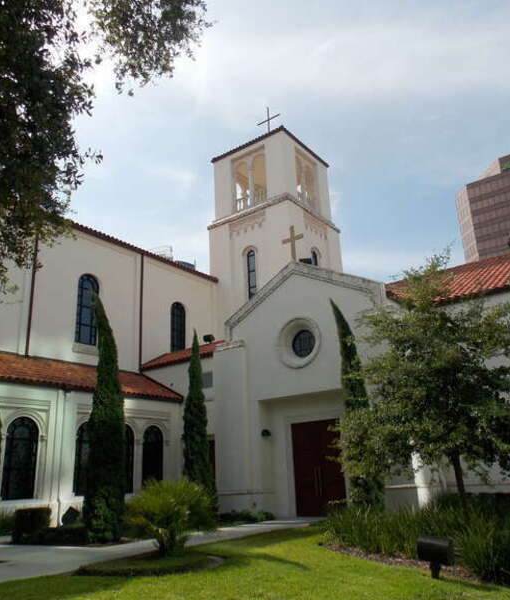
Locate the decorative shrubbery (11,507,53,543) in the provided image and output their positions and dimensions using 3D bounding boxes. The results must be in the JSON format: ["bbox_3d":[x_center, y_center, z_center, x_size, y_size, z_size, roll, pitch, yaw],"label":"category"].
[{"bbox_3d":[-6.459,6.461,15.986,0.850,0.960,0.850,-15,-22,34],"label":"decorative shrubbery"}]

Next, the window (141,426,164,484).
[{"bbox_3d":[-4.481,6.987,24.470,0.250,2.820,1.220,-15,-22,34],"label":"window"}]

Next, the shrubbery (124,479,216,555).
[{"bbox_3d":[-1.904,4.813,12.370,1.900,1.580,1.950,-2,-18,-1],"label":"shrubbery"}]

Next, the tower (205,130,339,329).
[{"bbox_3d":[1.573,1.033,34.905,6.100,22.350,6.200,-15,-22,34],"label":"tower"}]

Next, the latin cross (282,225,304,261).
[{"bbox_3d":[1.475,-2.159,20.991,0.970,1.470,0.130,-15,-22,34],"label":"latin cross"}]

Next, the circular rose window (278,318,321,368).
[{"bbox_3d":[1.654,1.531,19.553,1.760,1.770,0.300,-15,-22,34],"label":"circular rose window"}]

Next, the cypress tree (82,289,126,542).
[{"bbox_3d":[-4.564,3.532,17.367,1.100,7.320,1.150,-2,-18,-1],"label":"cypress tree"}]

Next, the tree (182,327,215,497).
[{"bbox_3d":[-1.963,4.530,20.262,1.150,6.960,1.200,-2,-18,-1],"label":"tree"}]

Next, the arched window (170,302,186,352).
[{"bbox_3d":[-4.333,1.561,31.408,0.250,2.990,1.200,-15,-22,34],"label":"arched window"}]

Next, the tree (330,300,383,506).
[{"bbox_3d":[3.035,3.129,16.802,1.100,6.800,1.050,-15,-22,34],"label":"tree"}]

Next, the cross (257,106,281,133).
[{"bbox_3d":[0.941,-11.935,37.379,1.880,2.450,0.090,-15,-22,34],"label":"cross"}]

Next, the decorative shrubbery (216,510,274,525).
[{"bbox_3d":[-0.316,7.902,20.402,2.600,0.460,0.800,-15,-22,34],"label":"decorative shrubbery"}]

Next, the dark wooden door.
[{"bbox_3d":[2.162,5.731,18.922,1.920,3.120,0.130,-15,-22,34],"label":"dark wooden door"}]

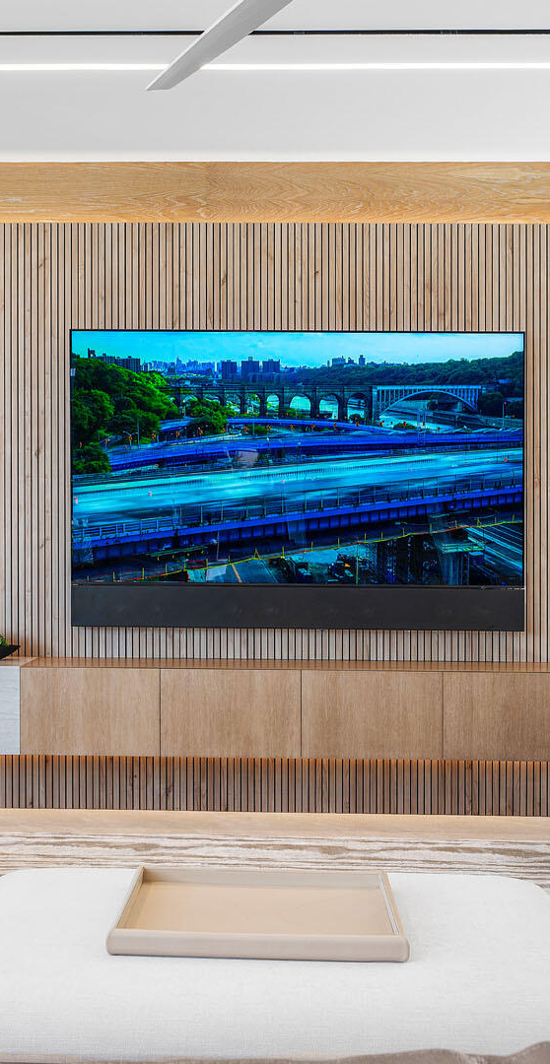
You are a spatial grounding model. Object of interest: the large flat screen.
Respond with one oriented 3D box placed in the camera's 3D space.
[{"bbox_3d":[0.111,-0.249,4.920,2.178,1.426,0.070,0,0,1],"label":"large flat screen"}]

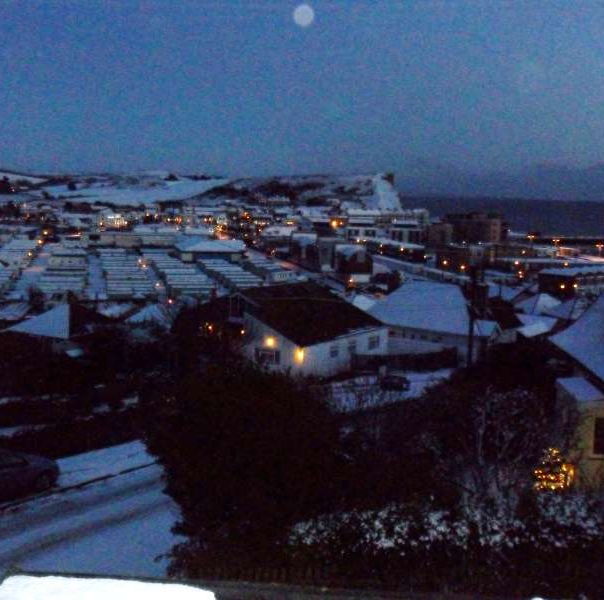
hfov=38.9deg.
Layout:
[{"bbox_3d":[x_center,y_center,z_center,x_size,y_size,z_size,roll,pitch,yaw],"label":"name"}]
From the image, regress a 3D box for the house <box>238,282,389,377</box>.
[{"bbox_3d":[-1.707,1.929,82.987,14.235,6.601,14.965,6,9,33],"label":"house"}]

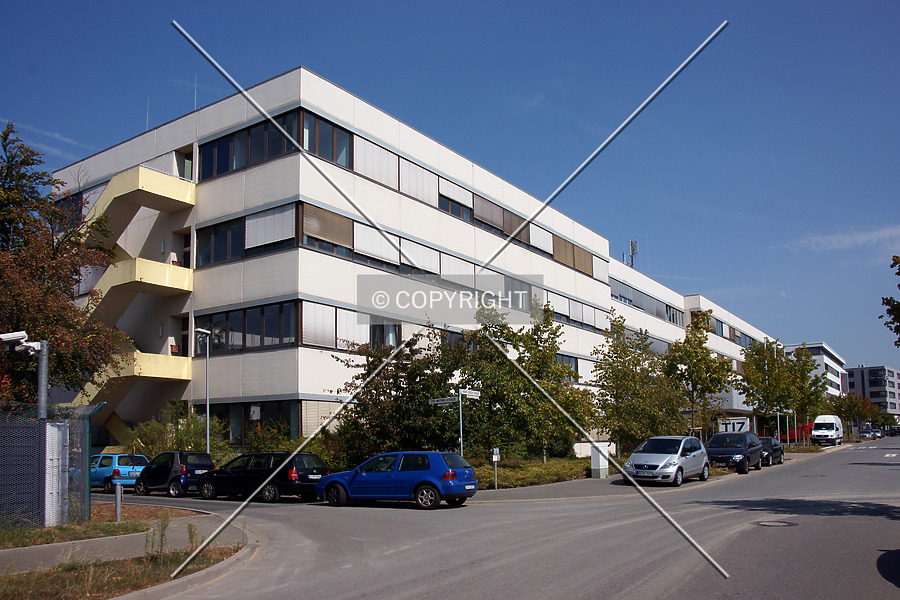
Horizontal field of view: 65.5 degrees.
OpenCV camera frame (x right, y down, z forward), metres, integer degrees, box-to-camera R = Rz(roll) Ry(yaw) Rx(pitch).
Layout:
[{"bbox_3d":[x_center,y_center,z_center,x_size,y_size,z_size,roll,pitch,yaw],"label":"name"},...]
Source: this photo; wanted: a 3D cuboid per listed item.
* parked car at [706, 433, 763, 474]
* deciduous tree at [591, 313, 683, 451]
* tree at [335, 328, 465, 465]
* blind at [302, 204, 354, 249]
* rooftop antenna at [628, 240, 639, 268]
[{"bbox_3d":[12.900,6.980,32.200,1.980,1.770,4.800,-8,-13,34],"label":"parked car"},{"bbox_3d":[8.668,4.122,32.800,4.400,7.280,4.400,-7,-13,34],"label":"deciduous tree"},{"bbox_3d":[-1.775,3.762,24.323,4.600,5.520,4.400,0,-11,0],"label":"tree"},{"bbox_3d":[-5.000,-2.982,28.656,0.100,1.250,2.800,-7,-13,34],"label":"blind"},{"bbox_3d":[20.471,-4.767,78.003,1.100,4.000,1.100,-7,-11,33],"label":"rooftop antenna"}]

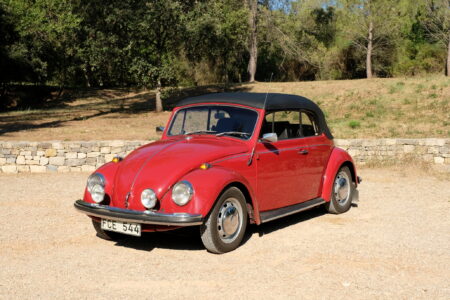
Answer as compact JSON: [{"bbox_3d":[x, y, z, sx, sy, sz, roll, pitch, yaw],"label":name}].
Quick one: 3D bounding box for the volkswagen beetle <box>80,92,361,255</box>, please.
[{"bbox_3d":[0.225,0.102,6.770,1.570,1.500,4.050,3,5,36],"label":"volkswagen beetle"}]

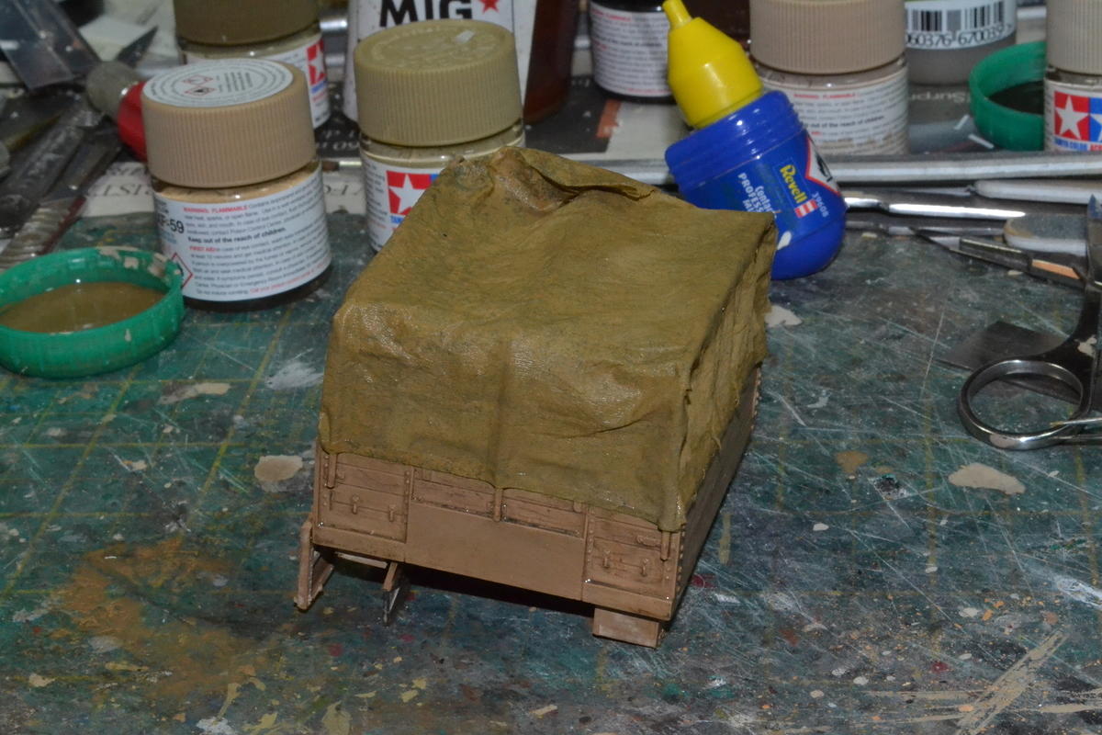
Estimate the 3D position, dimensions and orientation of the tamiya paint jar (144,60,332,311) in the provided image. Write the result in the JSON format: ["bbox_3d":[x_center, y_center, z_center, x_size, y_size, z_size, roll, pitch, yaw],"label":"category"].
[{"bbox_3d":[-0.064,-0.038,0.513,0.035,0.044,0.035,-4,27,2],"label":"tamiya paint jar"}]

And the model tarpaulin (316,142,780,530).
[{"bbox_3d":[0.001,-0.006,0.400,0.059,0.031,0.056,11,29,12],"label":"model tarpaulin"}]

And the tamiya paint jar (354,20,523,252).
[{"bbox_3d":[-0.022,-0.046,0.522,0.035,0.044,0.035,-4,27,2],"label":"tamiya paint jar"}]

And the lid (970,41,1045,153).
[{"bbox_3d":[0.115,-0.061,0.566,0.041,0.010,0.041,0,33,11],"label":"lid"}]

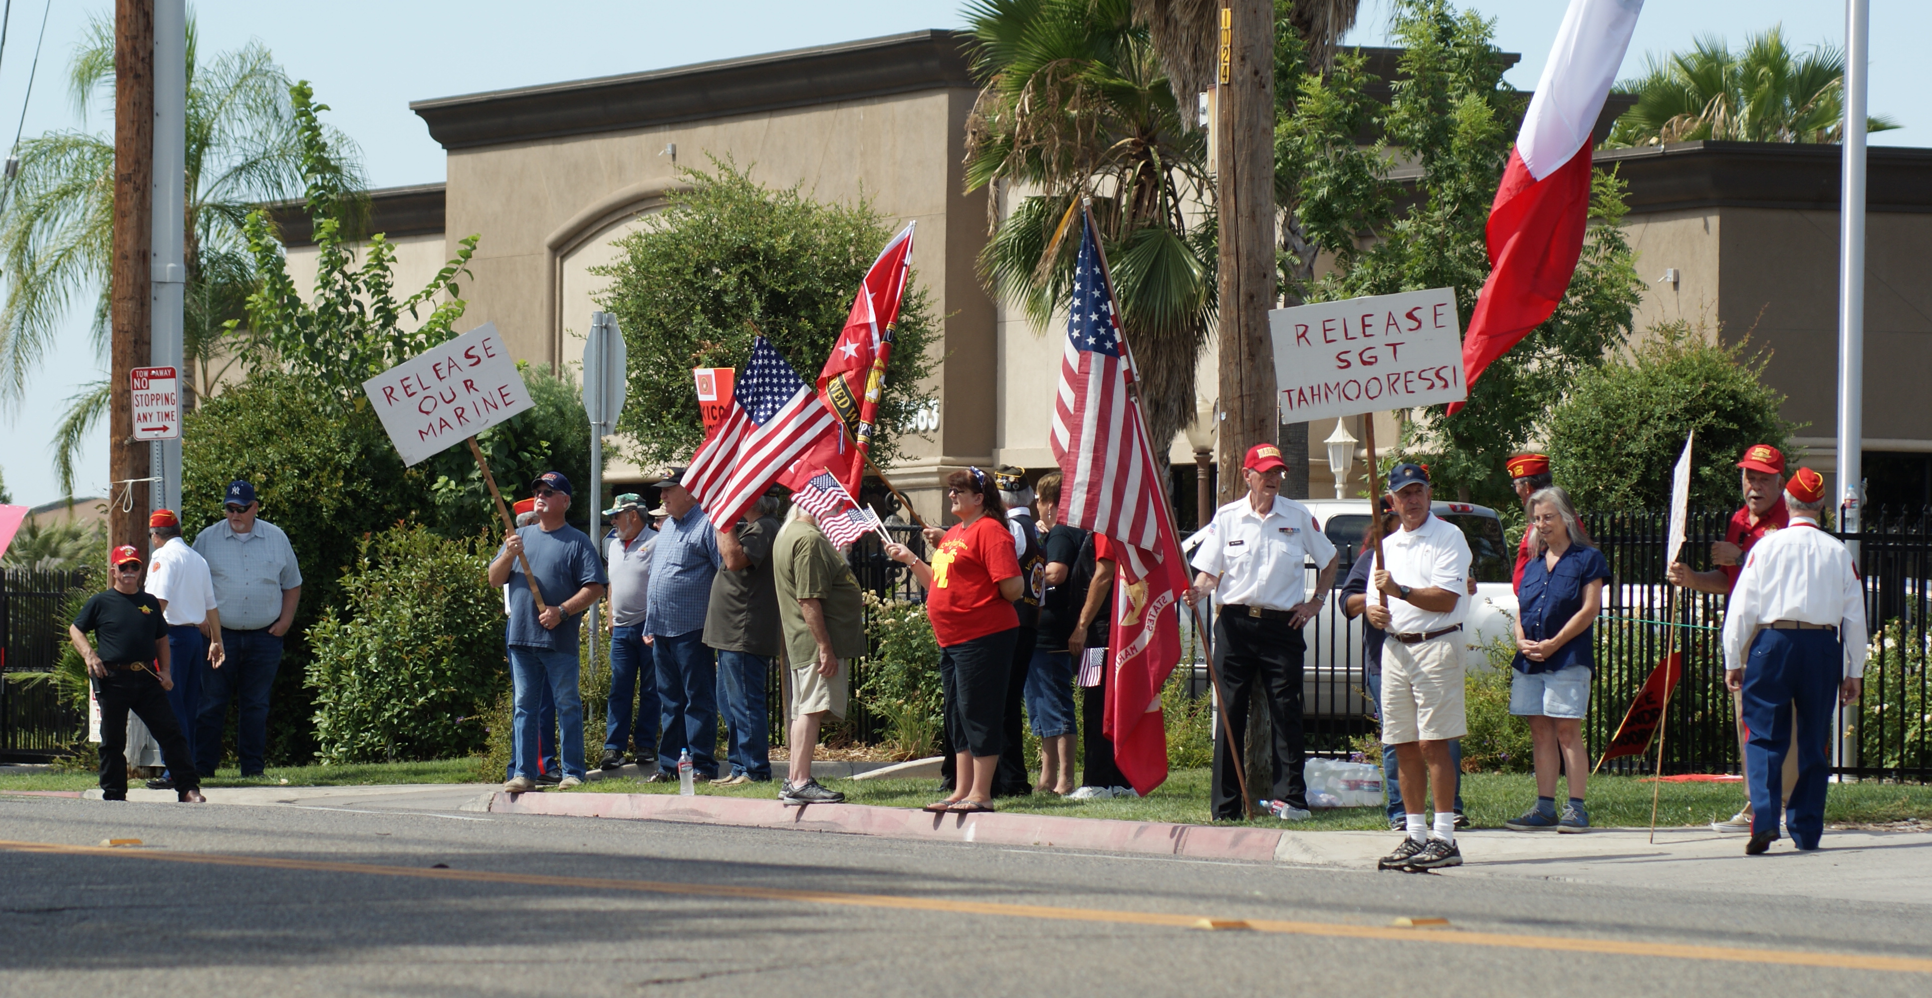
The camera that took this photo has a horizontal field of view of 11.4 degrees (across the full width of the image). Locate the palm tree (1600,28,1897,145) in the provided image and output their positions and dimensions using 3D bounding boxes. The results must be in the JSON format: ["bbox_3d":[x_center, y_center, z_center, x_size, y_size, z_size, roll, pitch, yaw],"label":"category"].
[{"bbox_3d":[9.496,-1.774,116.000,3.400,7.900,3.400,0,0,0],"label":"palm tree"}]

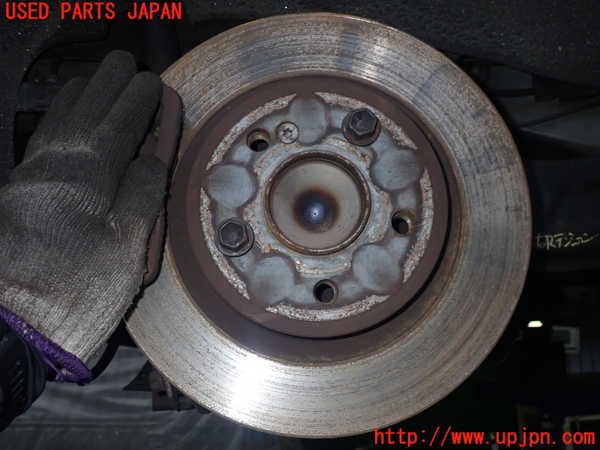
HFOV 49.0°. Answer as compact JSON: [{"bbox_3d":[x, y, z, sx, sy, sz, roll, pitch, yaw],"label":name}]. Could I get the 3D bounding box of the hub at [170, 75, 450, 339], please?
[{"bbox_3d":[0.009,-0.011,0.430,0.172,0.172,0.048,0,-10,1],"label":"hub"}]

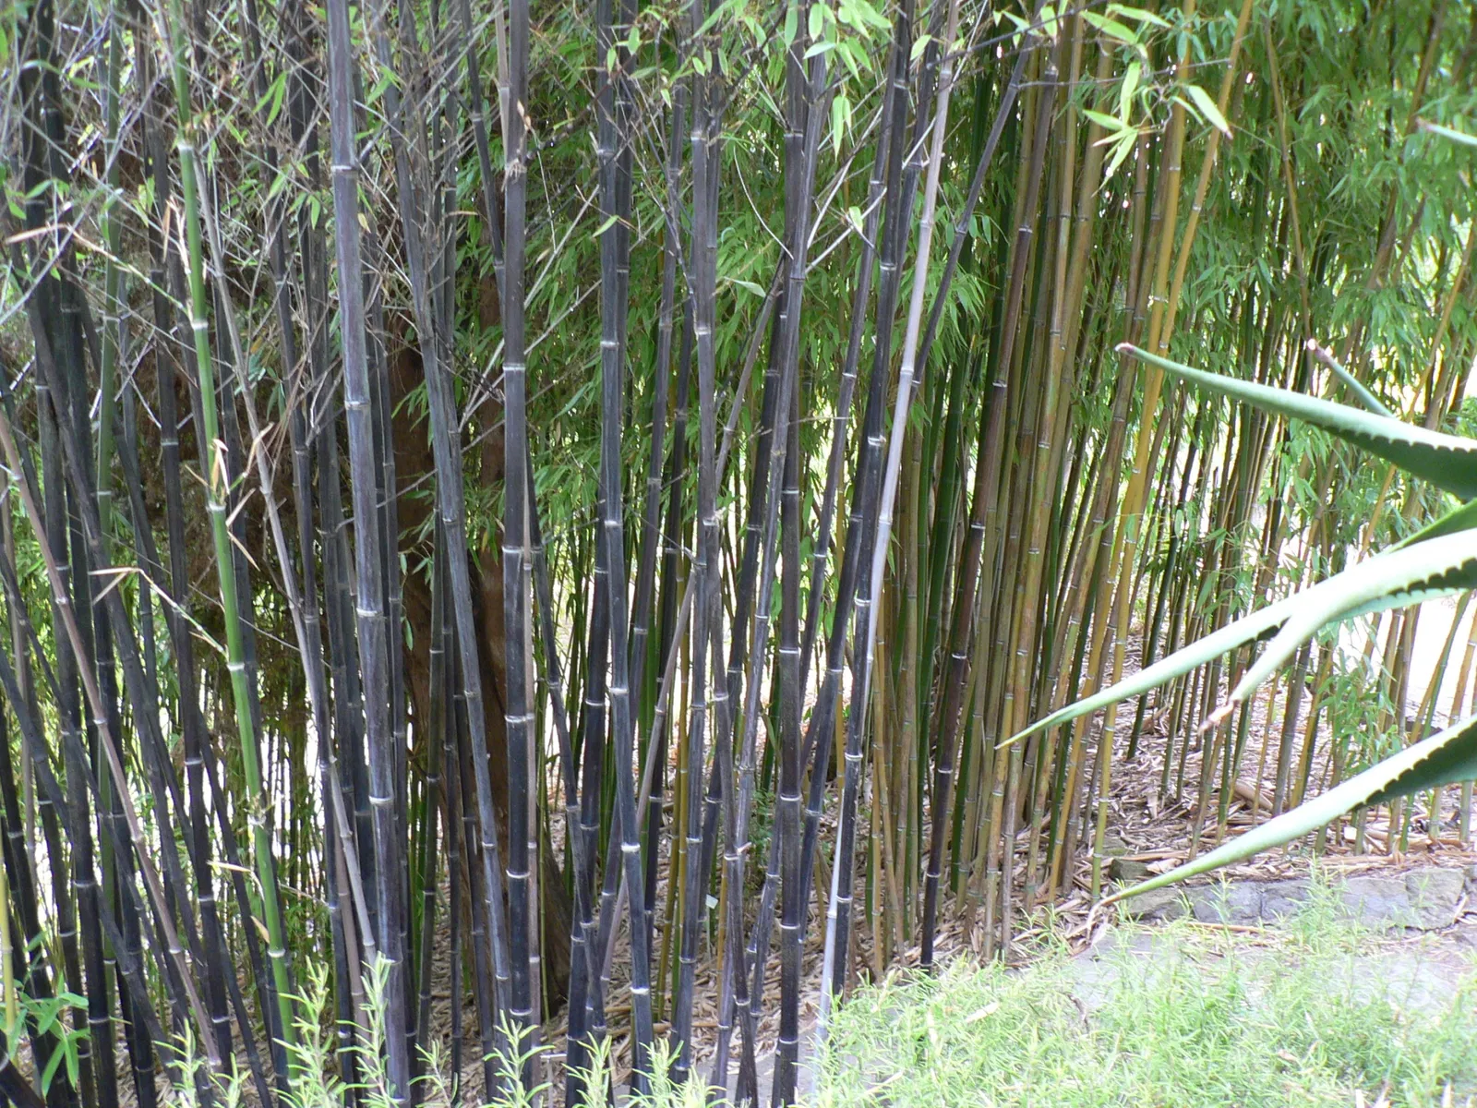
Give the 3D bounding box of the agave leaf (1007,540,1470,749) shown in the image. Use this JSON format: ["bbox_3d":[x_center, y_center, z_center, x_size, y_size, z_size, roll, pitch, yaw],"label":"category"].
[{"bbox_3d":[0.524,0.087,1.500,0.520,0.100,0.120,-22,9,0],"label":"agave leaf"}]

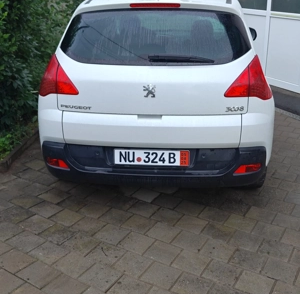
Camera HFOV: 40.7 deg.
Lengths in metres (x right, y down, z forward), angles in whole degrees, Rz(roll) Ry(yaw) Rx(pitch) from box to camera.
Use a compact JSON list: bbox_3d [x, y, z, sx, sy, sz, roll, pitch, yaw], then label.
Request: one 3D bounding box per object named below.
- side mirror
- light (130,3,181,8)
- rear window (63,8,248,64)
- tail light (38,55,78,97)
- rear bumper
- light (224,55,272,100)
[{"bbox_3d":[1.150,-1.358,4.834,0.250,0.190,0.150,1,23,5],"label":"side mirror"},{"bbox_3d":[0.033,-0.961,2.740,0.350,0.030,0.040,1,23,5],"label":"light"},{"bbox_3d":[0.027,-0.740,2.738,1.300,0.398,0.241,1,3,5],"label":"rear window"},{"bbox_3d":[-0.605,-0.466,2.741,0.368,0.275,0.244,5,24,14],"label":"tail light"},{"bbox_3d":[0.018,0.090,2.884,1.630,0.310,0.380,1,23,5],"label":"rear bumper"},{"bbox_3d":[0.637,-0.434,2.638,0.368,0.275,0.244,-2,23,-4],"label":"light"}]

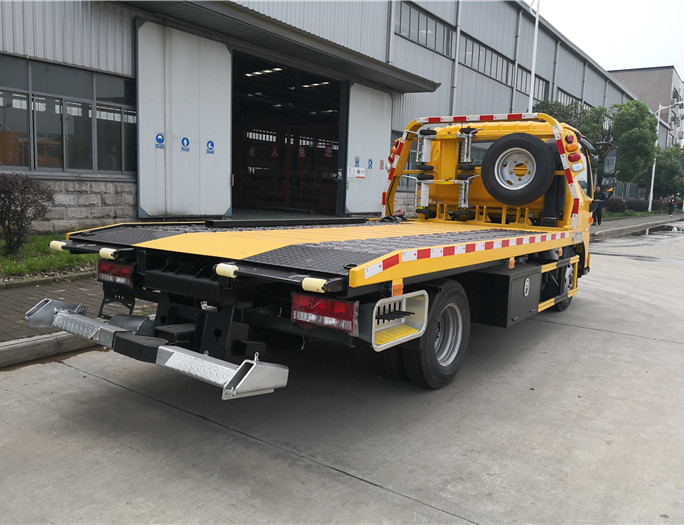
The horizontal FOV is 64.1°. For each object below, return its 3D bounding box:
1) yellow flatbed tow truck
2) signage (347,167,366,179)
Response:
[{"bbox_3d":[0.742,-0.435,5.208,2.364,2.236,6.452,7,8,35],"label":"yellow flatbed tow truck"},{"bbox_3d":[0.546,-3.303,20.205,0.020,0.380,1.220,7,8,36],"label":"signage"}]

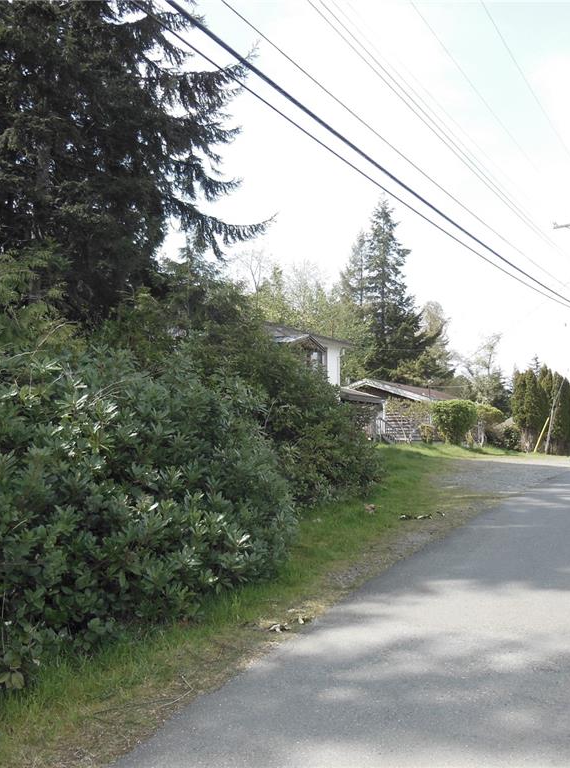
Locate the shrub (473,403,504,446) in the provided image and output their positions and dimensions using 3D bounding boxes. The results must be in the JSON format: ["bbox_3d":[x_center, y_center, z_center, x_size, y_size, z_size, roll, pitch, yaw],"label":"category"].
[{"bbox_3d":[9.173,1.835,33.500,1.500,1.950,1.450,-2,-7,15],"label":"shrub"}]

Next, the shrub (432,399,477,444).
[{"bbox_3d":[7.564,1.673,33.000,2.000,2.000,1.900,-2,-7,13],"label":"shrub"}]

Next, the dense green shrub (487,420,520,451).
[{"bbox_3d":[10.092,2.368,34.000,1.500,1.350,1.400,-2,-7,17],"label":"dense green shrub"}]

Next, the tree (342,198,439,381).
[{"bbox_3d":[8.209,-4.972,57.000,7.300,18.300,7.300,-1,-7,8],"label":"tree"}]

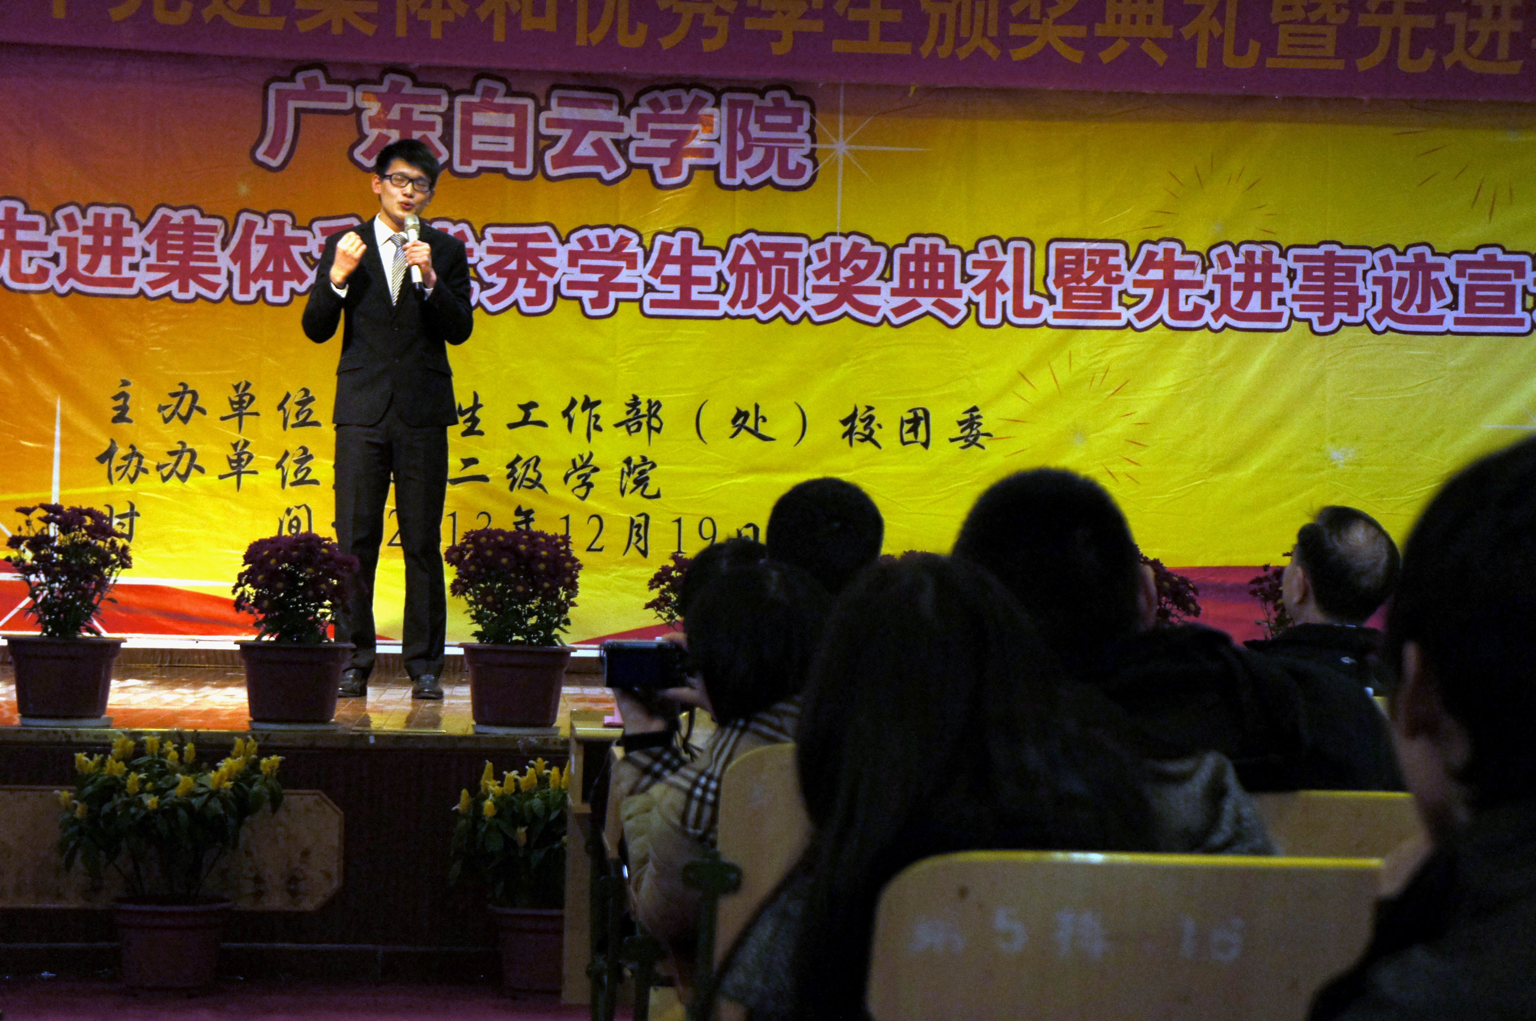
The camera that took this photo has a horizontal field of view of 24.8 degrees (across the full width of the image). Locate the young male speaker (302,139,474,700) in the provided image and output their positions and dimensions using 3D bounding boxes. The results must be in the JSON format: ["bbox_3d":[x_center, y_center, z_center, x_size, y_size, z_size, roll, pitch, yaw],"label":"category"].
[{"bbox_3d":[-1.203,-0.293,10.985,0.540,1.757,0.480,1,-1,-5],"label":"young male speaker"}]

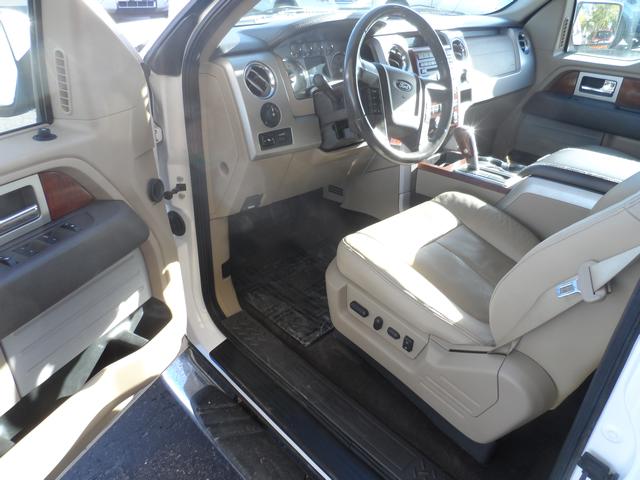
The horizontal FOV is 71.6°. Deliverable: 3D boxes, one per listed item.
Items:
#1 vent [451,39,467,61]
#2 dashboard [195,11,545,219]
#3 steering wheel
[{"bbox_3d":[0.496,-0.683,1.592,0.085,0.080,0.030,-24,23,-36],"label":"vent"},{"bbox_3d":[0.263,-0.575,1.662,1.560,0.480,0.460,-24,38,-36],"label":"dashboard"},{"bbox_3d":[0.204,-0.392,1.142,0.390,0.390,0.090,-24,17,-36],"label":"steering wheel"}]

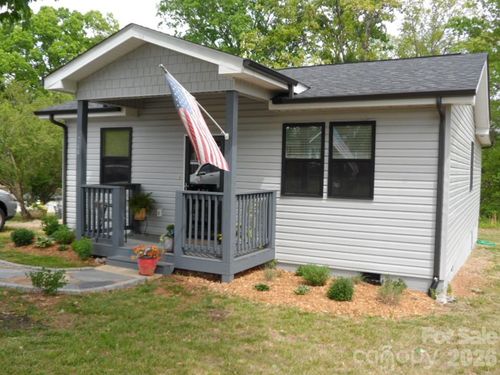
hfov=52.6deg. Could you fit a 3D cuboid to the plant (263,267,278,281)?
[{"bbox_3d":[0.355,1.384,8.276,0.237,0.237,0.227,1,2,0],"label":"plant"}]

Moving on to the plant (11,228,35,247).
[{"bbox_3d":[-4.648,0.986,10.330,0.464,0.366,0.445,2,2,26],"label":"plant"}]

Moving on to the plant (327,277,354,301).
[{"bbox_3d":[1.262,1.409,7.050,0.370,0.320,0.360,3,2,27],"label":"plant"}]

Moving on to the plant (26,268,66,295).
[{"bbox_3d":[-2.707,1.224,6.760,0.524,0.356,0.474,2,2,26],"label":"plant"}]

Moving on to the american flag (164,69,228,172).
[{"bbox_3d":[-0.660,-0.839,6.654,0.435,1.216,0.929,2,2,26],"label":"american flag"}]

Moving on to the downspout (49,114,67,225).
[{"bbox_3d":[-4.240,-0.254,11.210,0.099,2.658,0.494,2,2,26],"label":"downspout"}]

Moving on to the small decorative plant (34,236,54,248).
[{"bbox_3d":[-4.187,1.121,10.300,0.400,0.220,0.370,3,2,27],"label":"small decorative plant"}]

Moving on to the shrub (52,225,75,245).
[{"bbox_3d":[-3.972,0.970,10.772,0.455,0.415,0.435,2,2,26],"label":"shrub"}]

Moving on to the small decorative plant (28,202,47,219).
[{"bbox_3d":[-6.381,0.655,15.182,0.544,0.494,0.514,2,2,26],"label":"small decorative plant"}]

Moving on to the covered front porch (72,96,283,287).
[{"bbox_3d":[-1.305,-0.090,8.995,3.170,2.900,1.710,3,2,27],"label":"covered front porch"}]

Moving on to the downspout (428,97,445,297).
[{"bbox_3d":[2.840,0.184,7.684,0.109,2.984,0.524,2,2,26],"label":"downspout"}]

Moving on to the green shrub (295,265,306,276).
[{"bbox_3d":[0.884,1.425,8.680,0.270,0.220,0.250,3,2,27],"label":"green shrub"}]

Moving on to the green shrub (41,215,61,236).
[{"bbox_3d":[-4.724,0.902,12.000,0.500,0.500,0.480,3,2,27],"label":"green shrub"}]

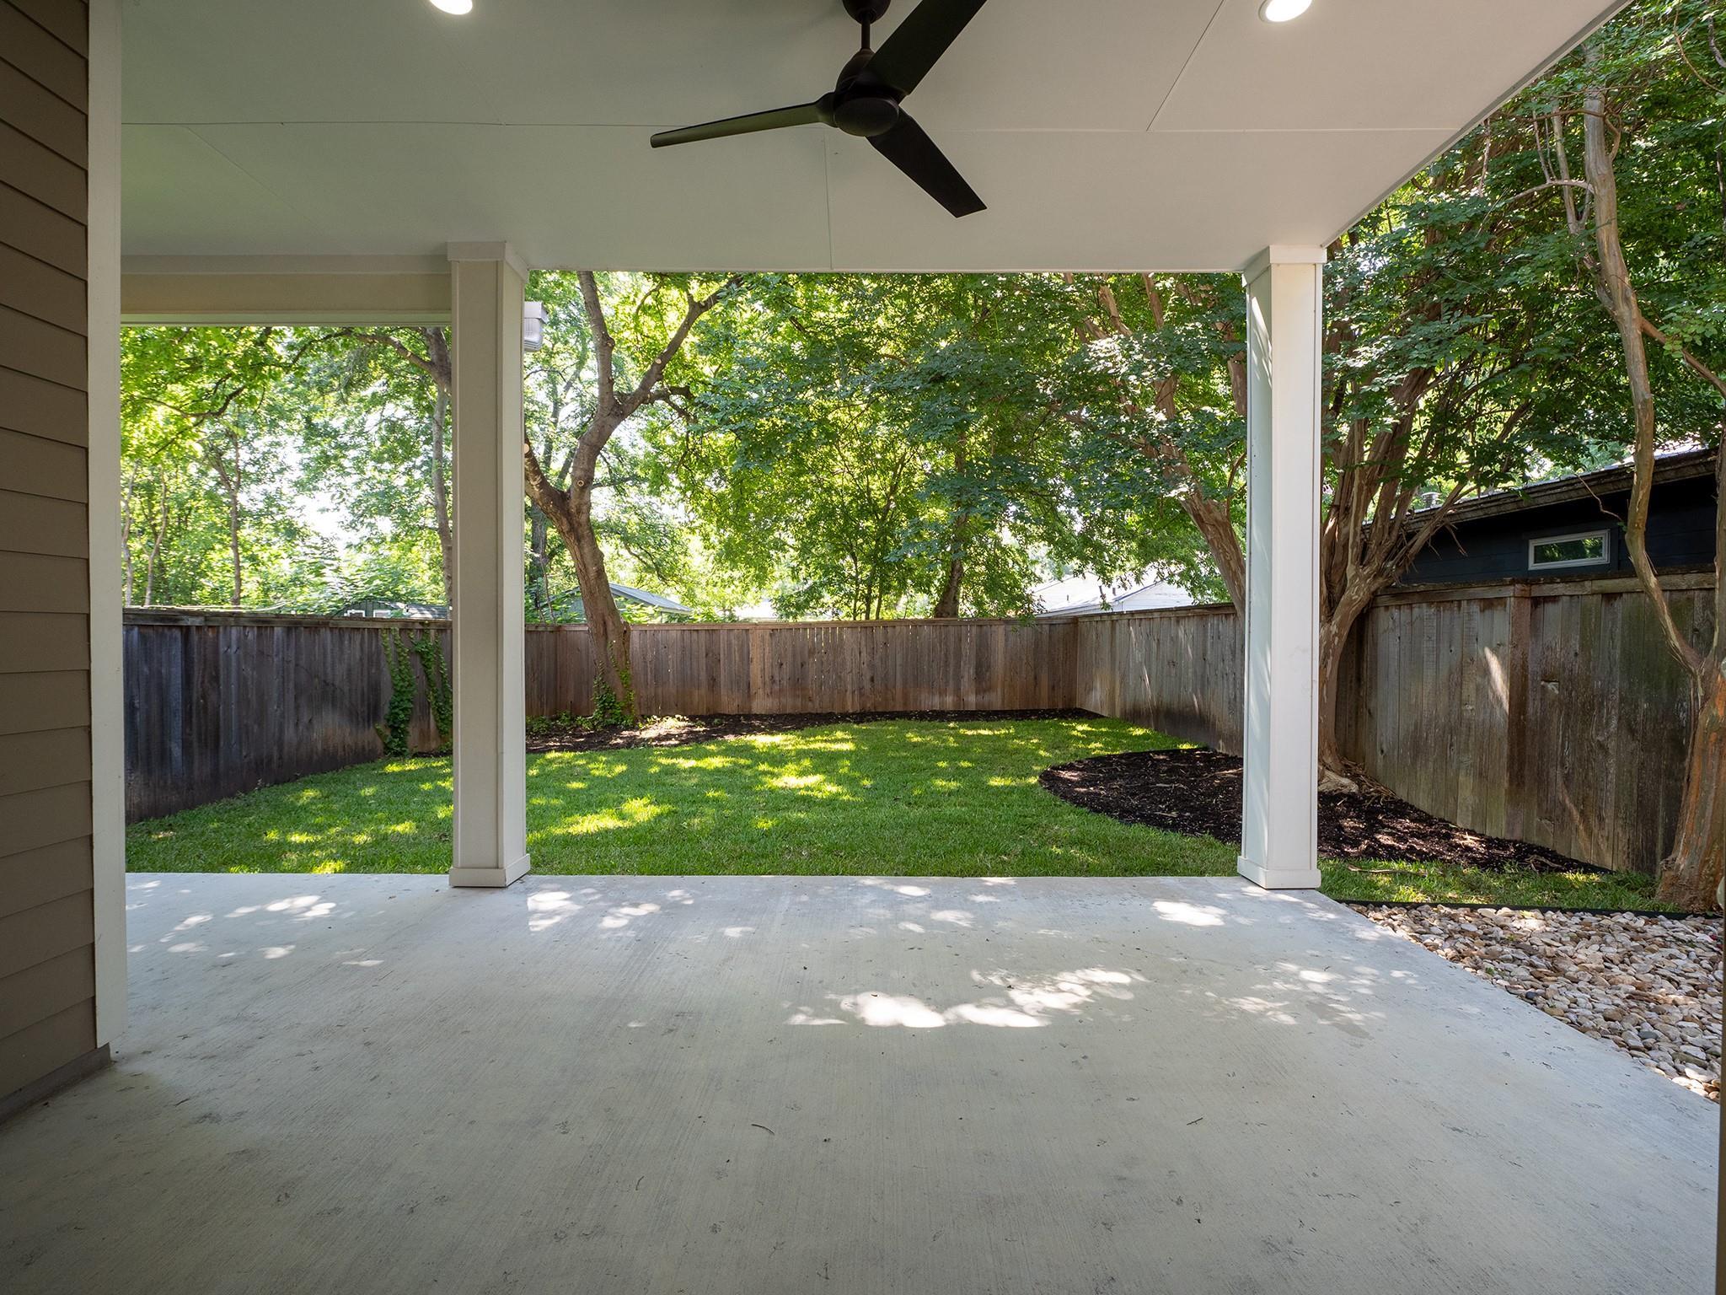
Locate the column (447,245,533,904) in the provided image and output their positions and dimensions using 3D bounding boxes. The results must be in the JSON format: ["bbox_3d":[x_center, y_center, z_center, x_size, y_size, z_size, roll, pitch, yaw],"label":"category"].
[{"bbox_3d":[-1.833,-0.387,3.927,0.272,3.060,0.272,0,1,-1],"label":"column"}]

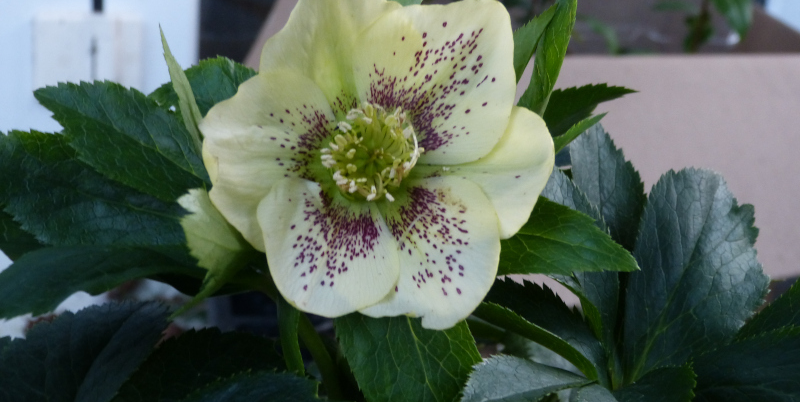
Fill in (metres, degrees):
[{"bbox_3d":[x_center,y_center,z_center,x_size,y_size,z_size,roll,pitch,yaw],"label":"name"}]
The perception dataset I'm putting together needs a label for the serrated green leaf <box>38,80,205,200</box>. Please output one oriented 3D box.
[{"bbox_3d":[-0.066,-0.014,0.305,0.053,0.009,0.025,28,45,0],"label":"serrated green leaf"}]

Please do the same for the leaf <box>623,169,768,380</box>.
[{"bbox_3d":[0.075,0.017,0.316,0.032,0.011,0.067,21,64,18],"label":"leaf"}]

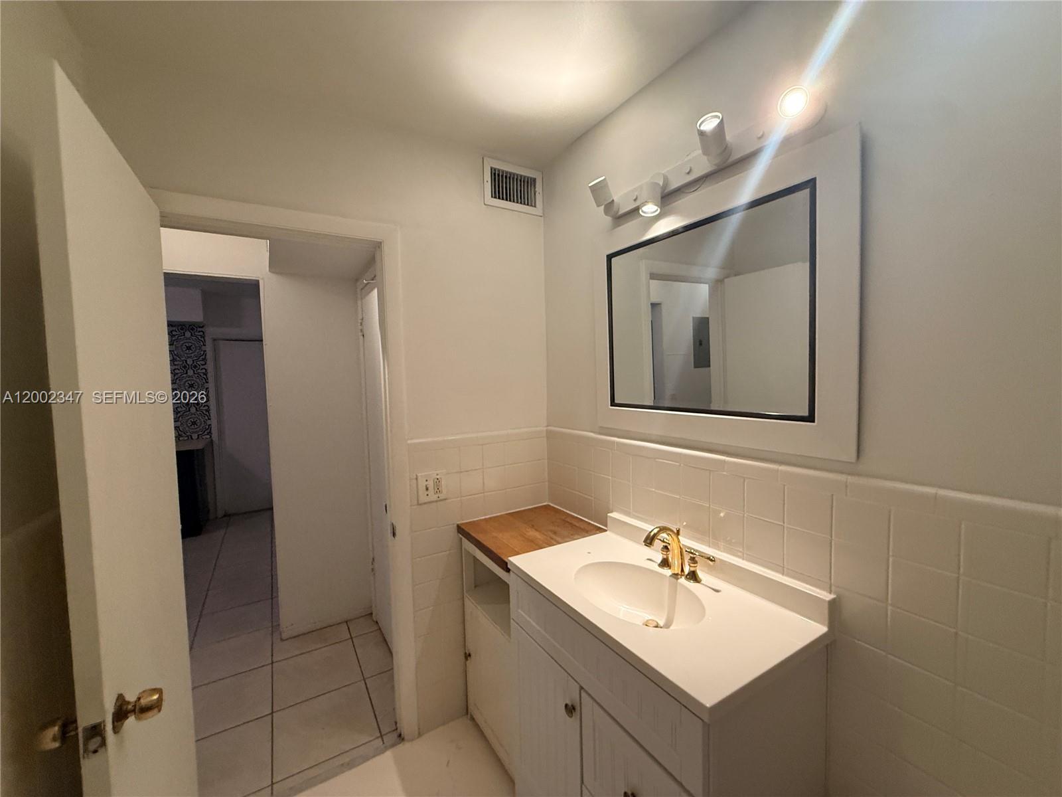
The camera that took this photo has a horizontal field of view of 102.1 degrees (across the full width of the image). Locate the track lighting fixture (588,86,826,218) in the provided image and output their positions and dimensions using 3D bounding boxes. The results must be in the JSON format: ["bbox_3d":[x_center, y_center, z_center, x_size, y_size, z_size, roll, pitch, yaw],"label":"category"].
[{"bbox_3d":[0.443,-0.679,1.247,0.144,0.214,0.727,-3,3,-31],"label":"track lighting fixture"}]

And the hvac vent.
[{"bbox_3d":[-0.069,-0.946,1.925,0.298,0.201,0.022,-3,3,-31],"label":"hvac vent"}]

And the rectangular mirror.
[{"bbox_3d":[0.488,-0.241,1.326,0.030,0.573,0.727,-3,3,-31],"label":"rectangular mirror"}]

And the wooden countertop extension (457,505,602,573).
[{"bbox_3d":[0.006,0.553,1.767,0.472,0.042,0.460,-3,3,-31],"label":"wooden countertop extension"}]

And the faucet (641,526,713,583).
[{"bbox_3d":[0.395,0.455,1.281,0.186,0.166,0.253,-3,3,-31],"label":"faucet"}]

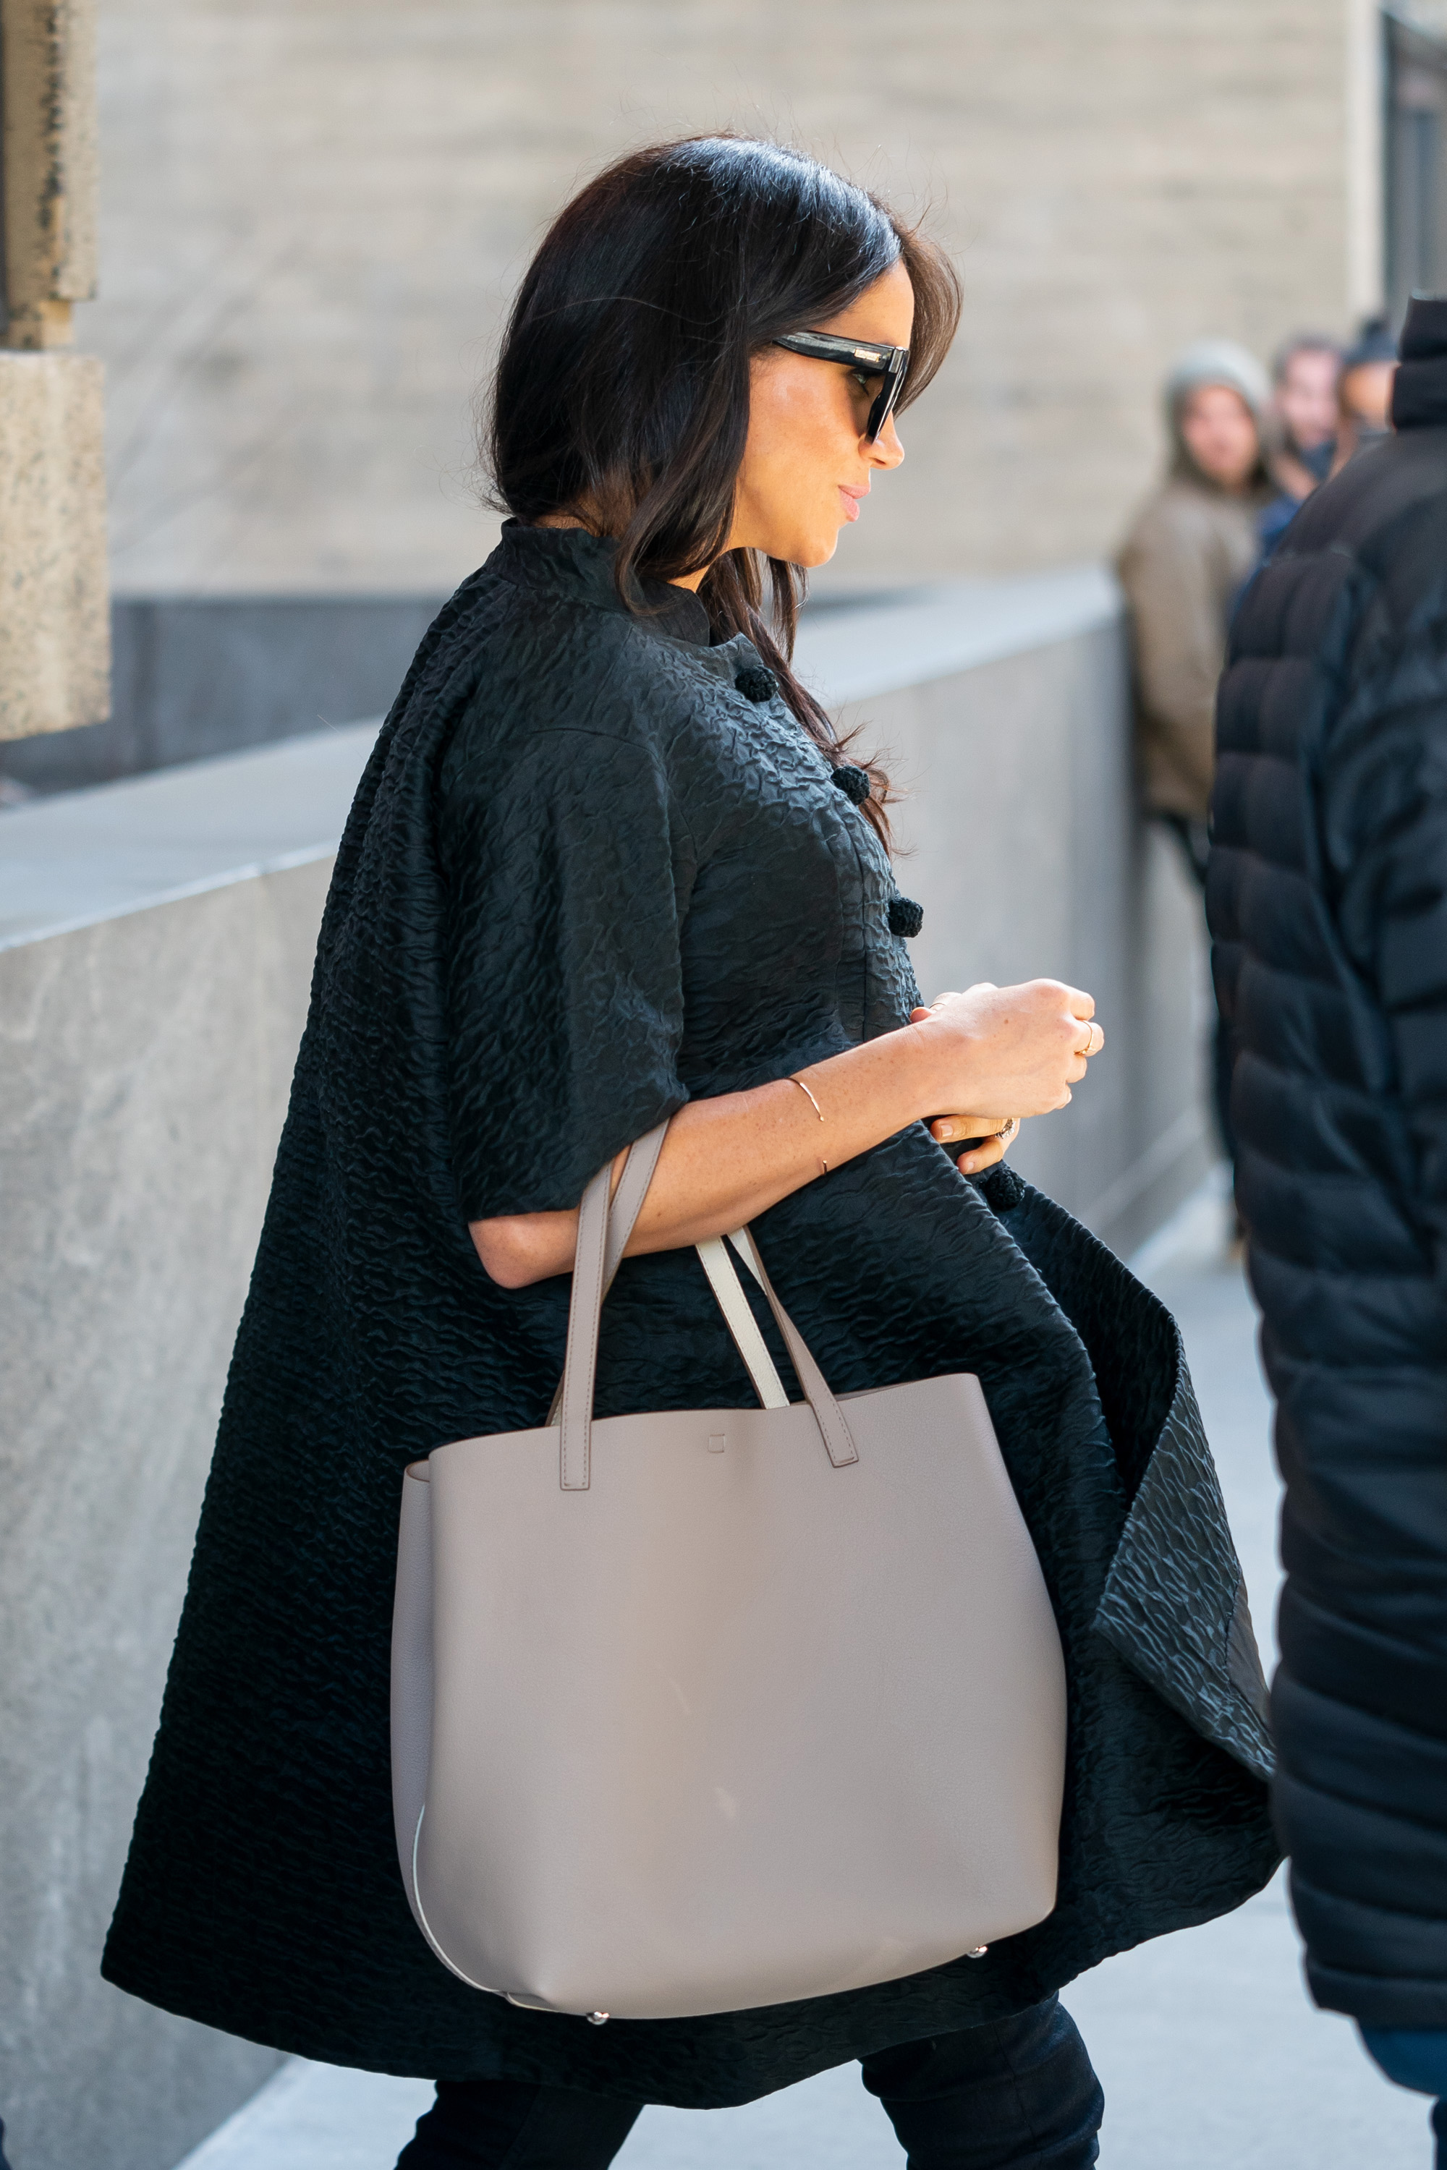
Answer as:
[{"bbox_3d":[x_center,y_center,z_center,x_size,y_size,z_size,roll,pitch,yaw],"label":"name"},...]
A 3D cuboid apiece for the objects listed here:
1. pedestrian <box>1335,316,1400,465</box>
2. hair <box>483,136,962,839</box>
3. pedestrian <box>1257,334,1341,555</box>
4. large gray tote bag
[{"bbox_3d":[1.372,-0.764,9.044,0.520,1.740,0.360,2,10,11],"label":"pedestrian"},{"bbox_3d":[-0.001,-0.329,2.330,0.255,0.385,0.210,-2,10,-8],"label":"hair"},{"bbox_3d":[1.174,-0.663,8.642,0.540,1.720,0.360,0,10,3],"label":"pedestrian"},{"bbox_3d":[0.004,0.233,2.180,0.325,0.440,0.145,-5,11,-17],"label":"large gray tote bag"}]

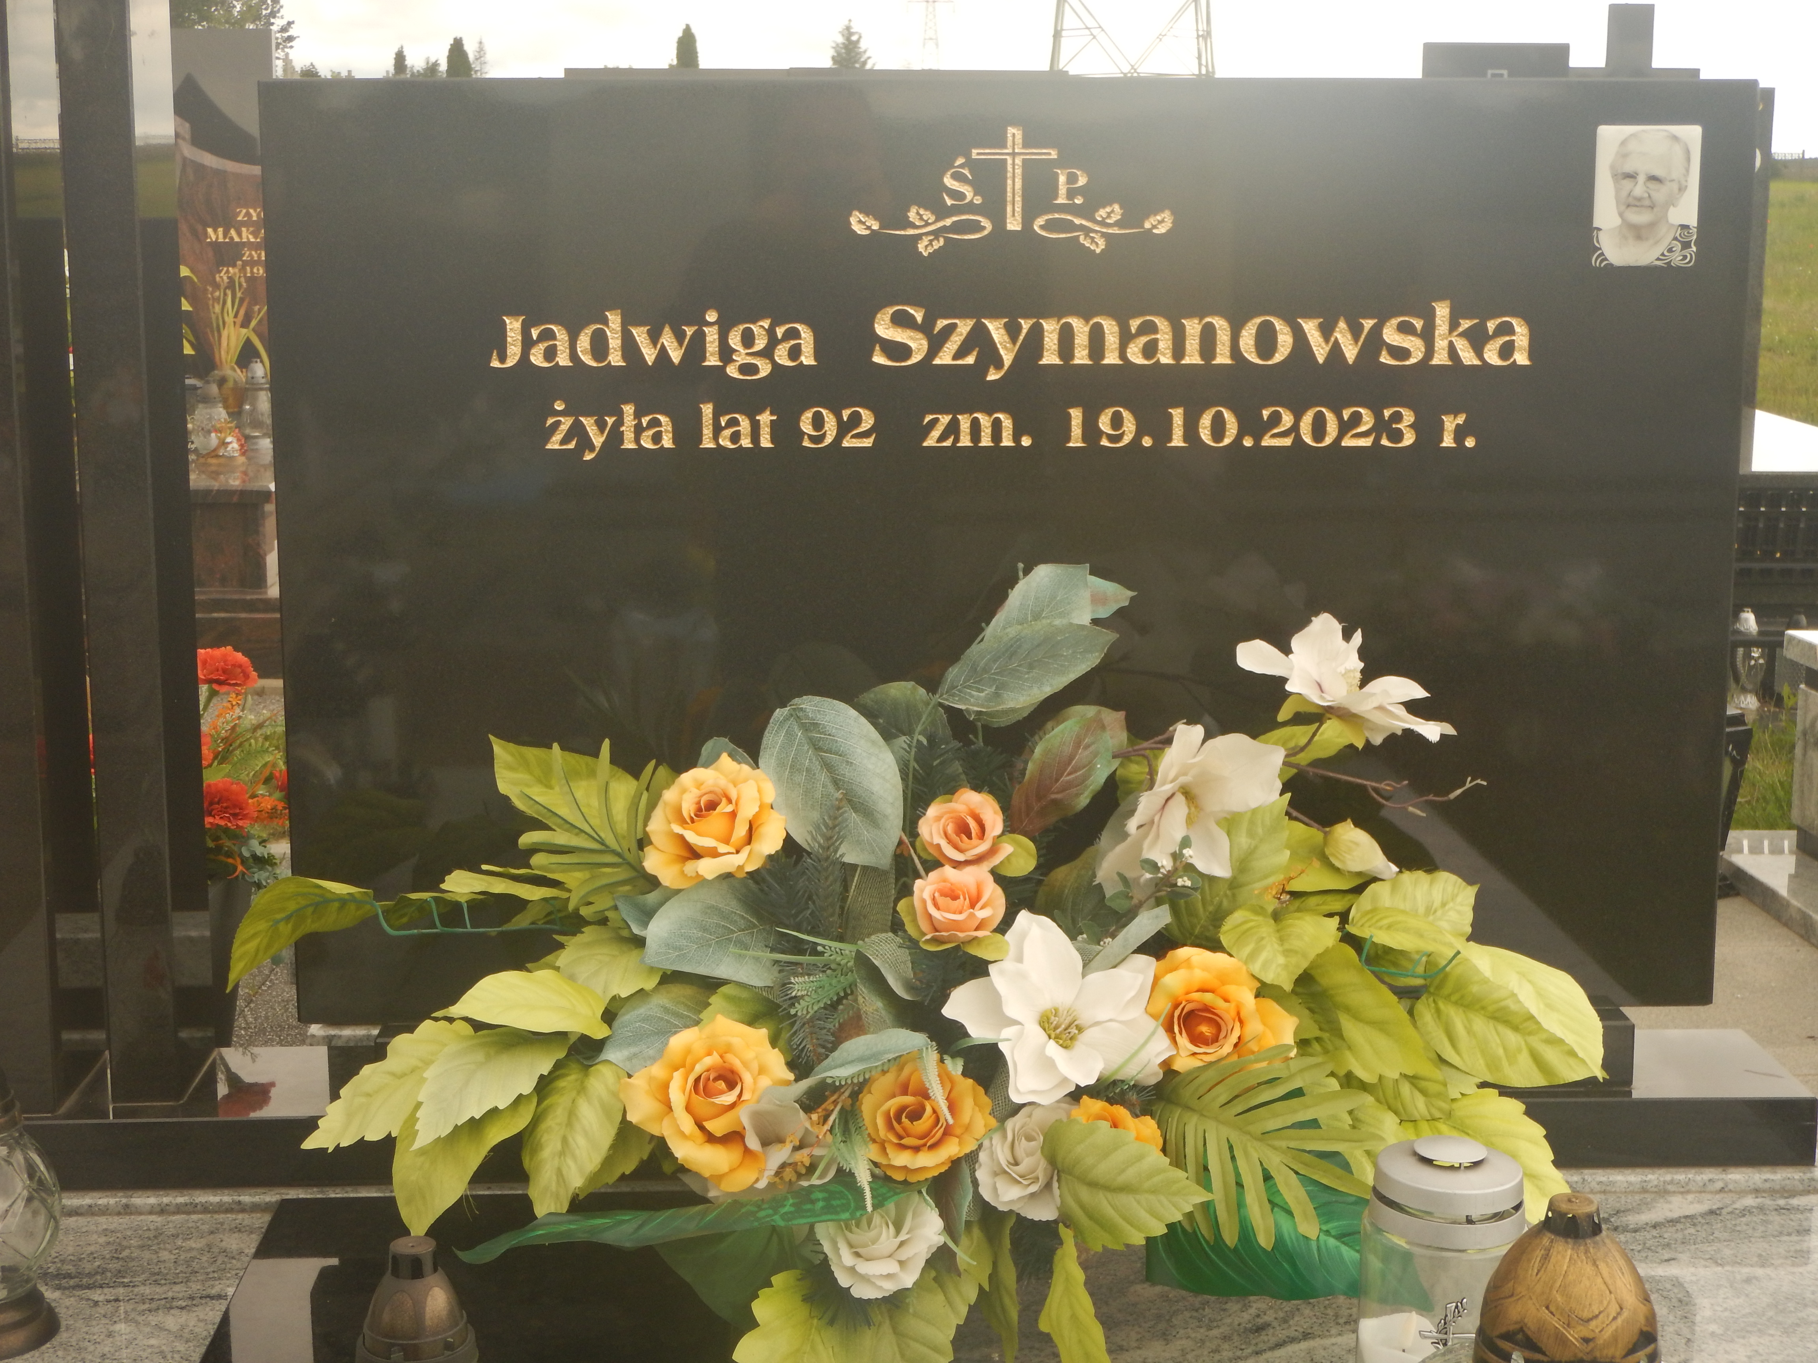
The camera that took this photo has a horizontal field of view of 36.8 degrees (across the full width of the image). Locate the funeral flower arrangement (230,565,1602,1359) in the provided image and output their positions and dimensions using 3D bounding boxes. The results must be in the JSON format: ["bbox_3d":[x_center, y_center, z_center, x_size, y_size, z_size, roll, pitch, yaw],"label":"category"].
[{"bbox_3d":[0.008,0.190,1.980,1.000,0.530,0.470,-1,10,-2],"label":"funeral flower arrangement"}]

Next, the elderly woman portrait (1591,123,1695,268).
[{"bbox_3d":[0.610,-0.401,2.258,0.087,0.116,0.008,-1,10,-2],"label":"elderly woman portrait"}]

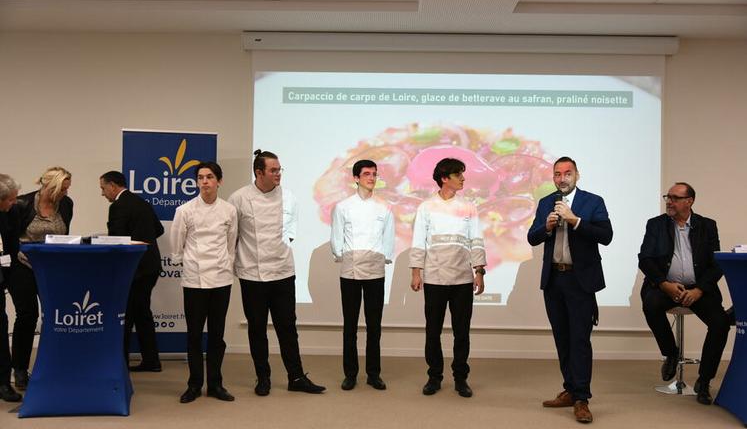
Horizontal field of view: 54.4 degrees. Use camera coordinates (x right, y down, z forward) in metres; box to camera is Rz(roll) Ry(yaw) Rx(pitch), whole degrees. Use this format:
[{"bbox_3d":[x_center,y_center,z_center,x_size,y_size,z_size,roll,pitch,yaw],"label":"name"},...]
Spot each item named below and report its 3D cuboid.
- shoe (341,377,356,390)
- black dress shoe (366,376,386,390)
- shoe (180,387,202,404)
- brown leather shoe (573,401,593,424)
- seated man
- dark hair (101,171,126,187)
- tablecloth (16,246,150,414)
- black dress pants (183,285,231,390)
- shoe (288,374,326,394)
[{"bbox_3d":[-0.182,1.275,5.581,0.105,0.100,0.280,1,-2,9],"label":"shoe"},{"bbox_3d":[0.027,1.293,5.660,0.105,0.100,0.285,1,-1,-29],"label":"black dress shoe"},{"bbox_3d":[-1.301,1.256,5.206,0.105,0.110,0.280,0,-2,20],"label":"shoe"},{"bbox_3d":[1.371,1.277,4.771,0.108,0.105,0.290,1,-2,10],"label":"brown leather shoe"},{"bbox_3d":[2.369,0.567,5.556,0.650,1.610,0.700,0,-2,21],"label":"seated man"},{"bbox_3d":[-2.118,-0.283,5.930,0.205,0.135,0.175,-16,-1,3],"label":"dark hair"},{"bbox_3d":[-1.946,0.738,4.884,0.850,1.075,0.850,1,-2,-12],"label":"tablecloth"},{"bbox_3d":[-1.213,0.850,5.318,0.340,0.830,0.270,1,-1,-4],"label":"black dress pants"},{"bbox_3d":[-0.496,1.276,5.465,0.300,0.115,0.105,0,-1,21],"label":"shoe"}]

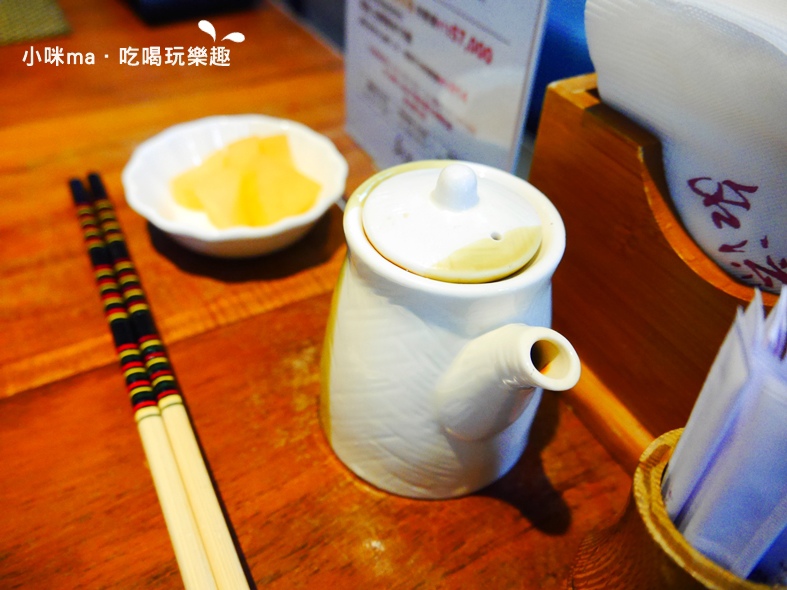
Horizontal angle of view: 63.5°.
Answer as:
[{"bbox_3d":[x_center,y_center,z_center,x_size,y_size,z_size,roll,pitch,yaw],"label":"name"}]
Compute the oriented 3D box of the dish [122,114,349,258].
[{"bbox_3d":[-0.064,-0.042,0.269,0.091,0.028,0.091,3,42,-2],"label":"dish"}]

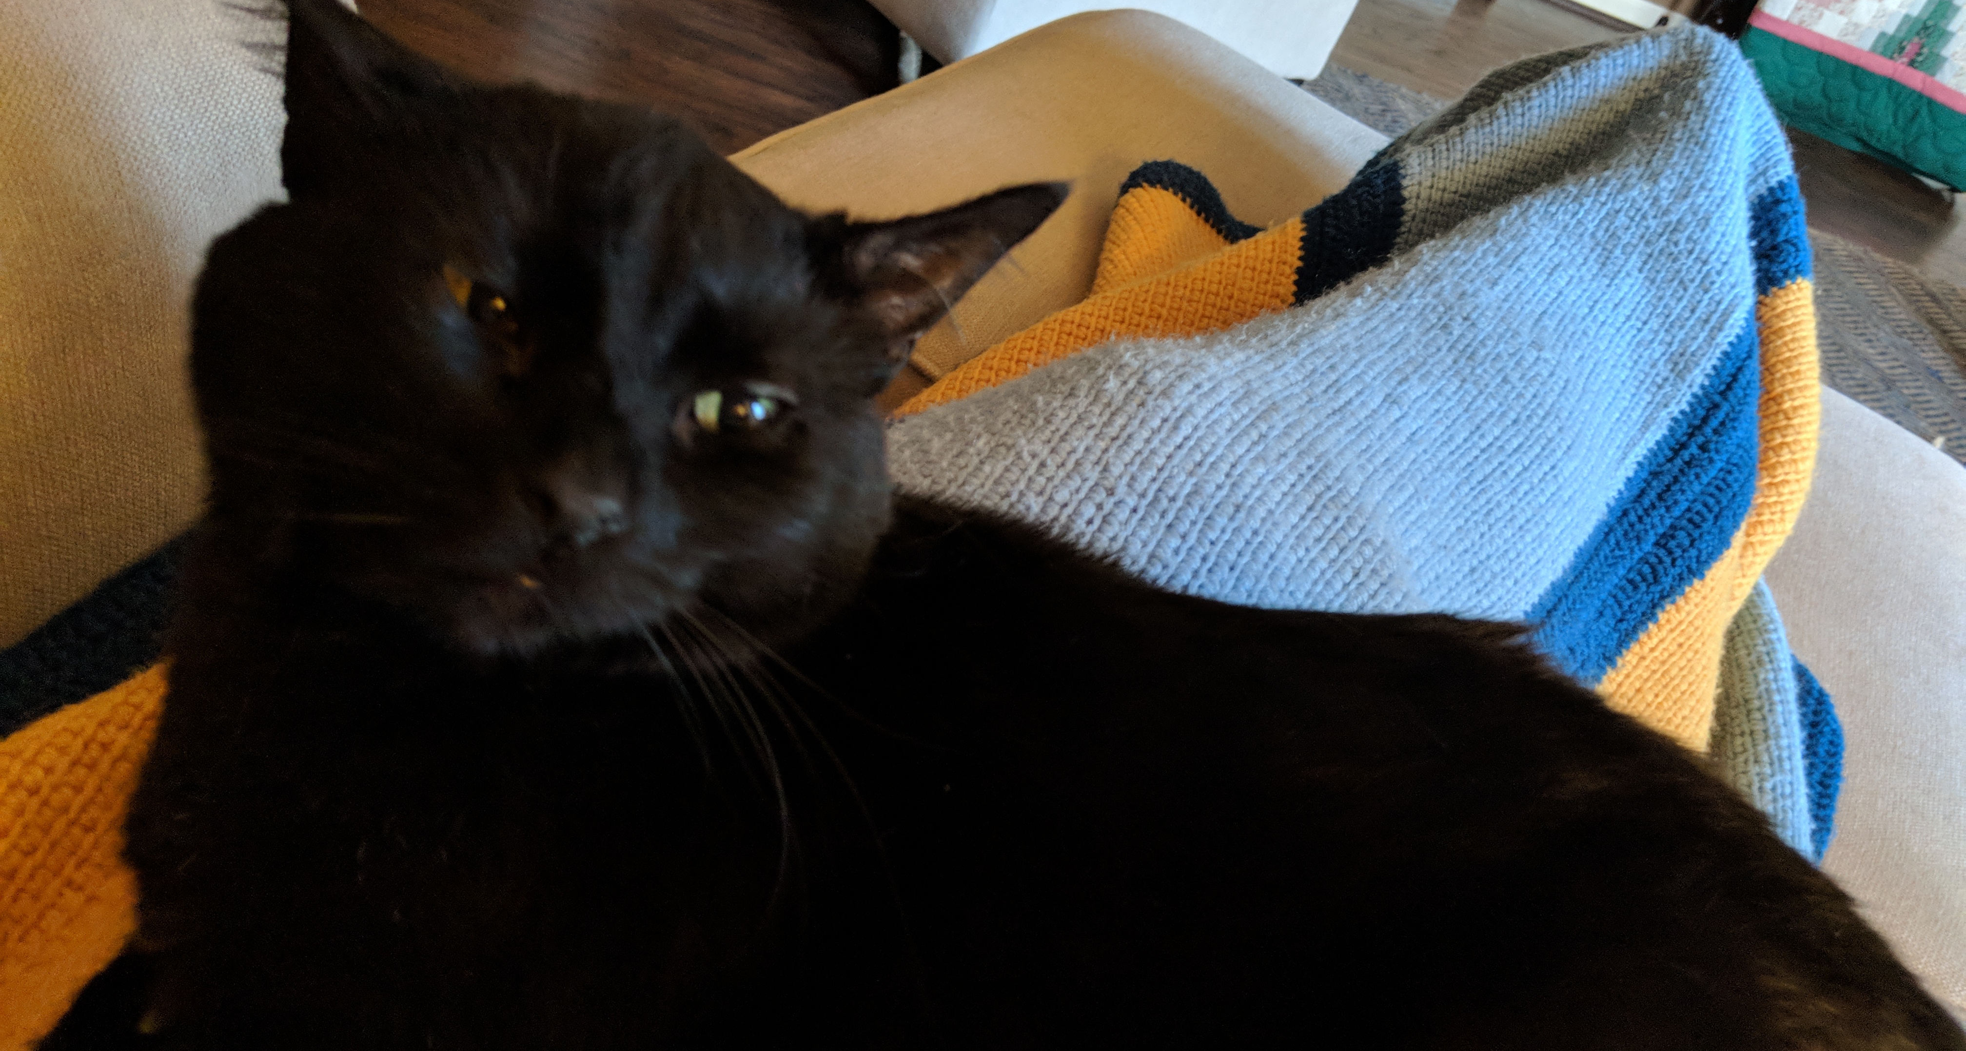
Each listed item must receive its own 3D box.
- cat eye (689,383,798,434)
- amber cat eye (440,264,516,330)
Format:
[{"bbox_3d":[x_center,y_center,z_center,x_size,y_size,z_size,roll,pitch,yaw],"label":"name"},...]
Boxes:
[{"bbox_3d":[-0.043,-0.021,0.276,0.018,0.010,0.009,7,7,-20],"label":"cat eye"},{"bbox_3d":[-0.088,-0.039,0.268,0.017,0.010,0.009,34,-1,-17],"label":"amber cat eye"}]

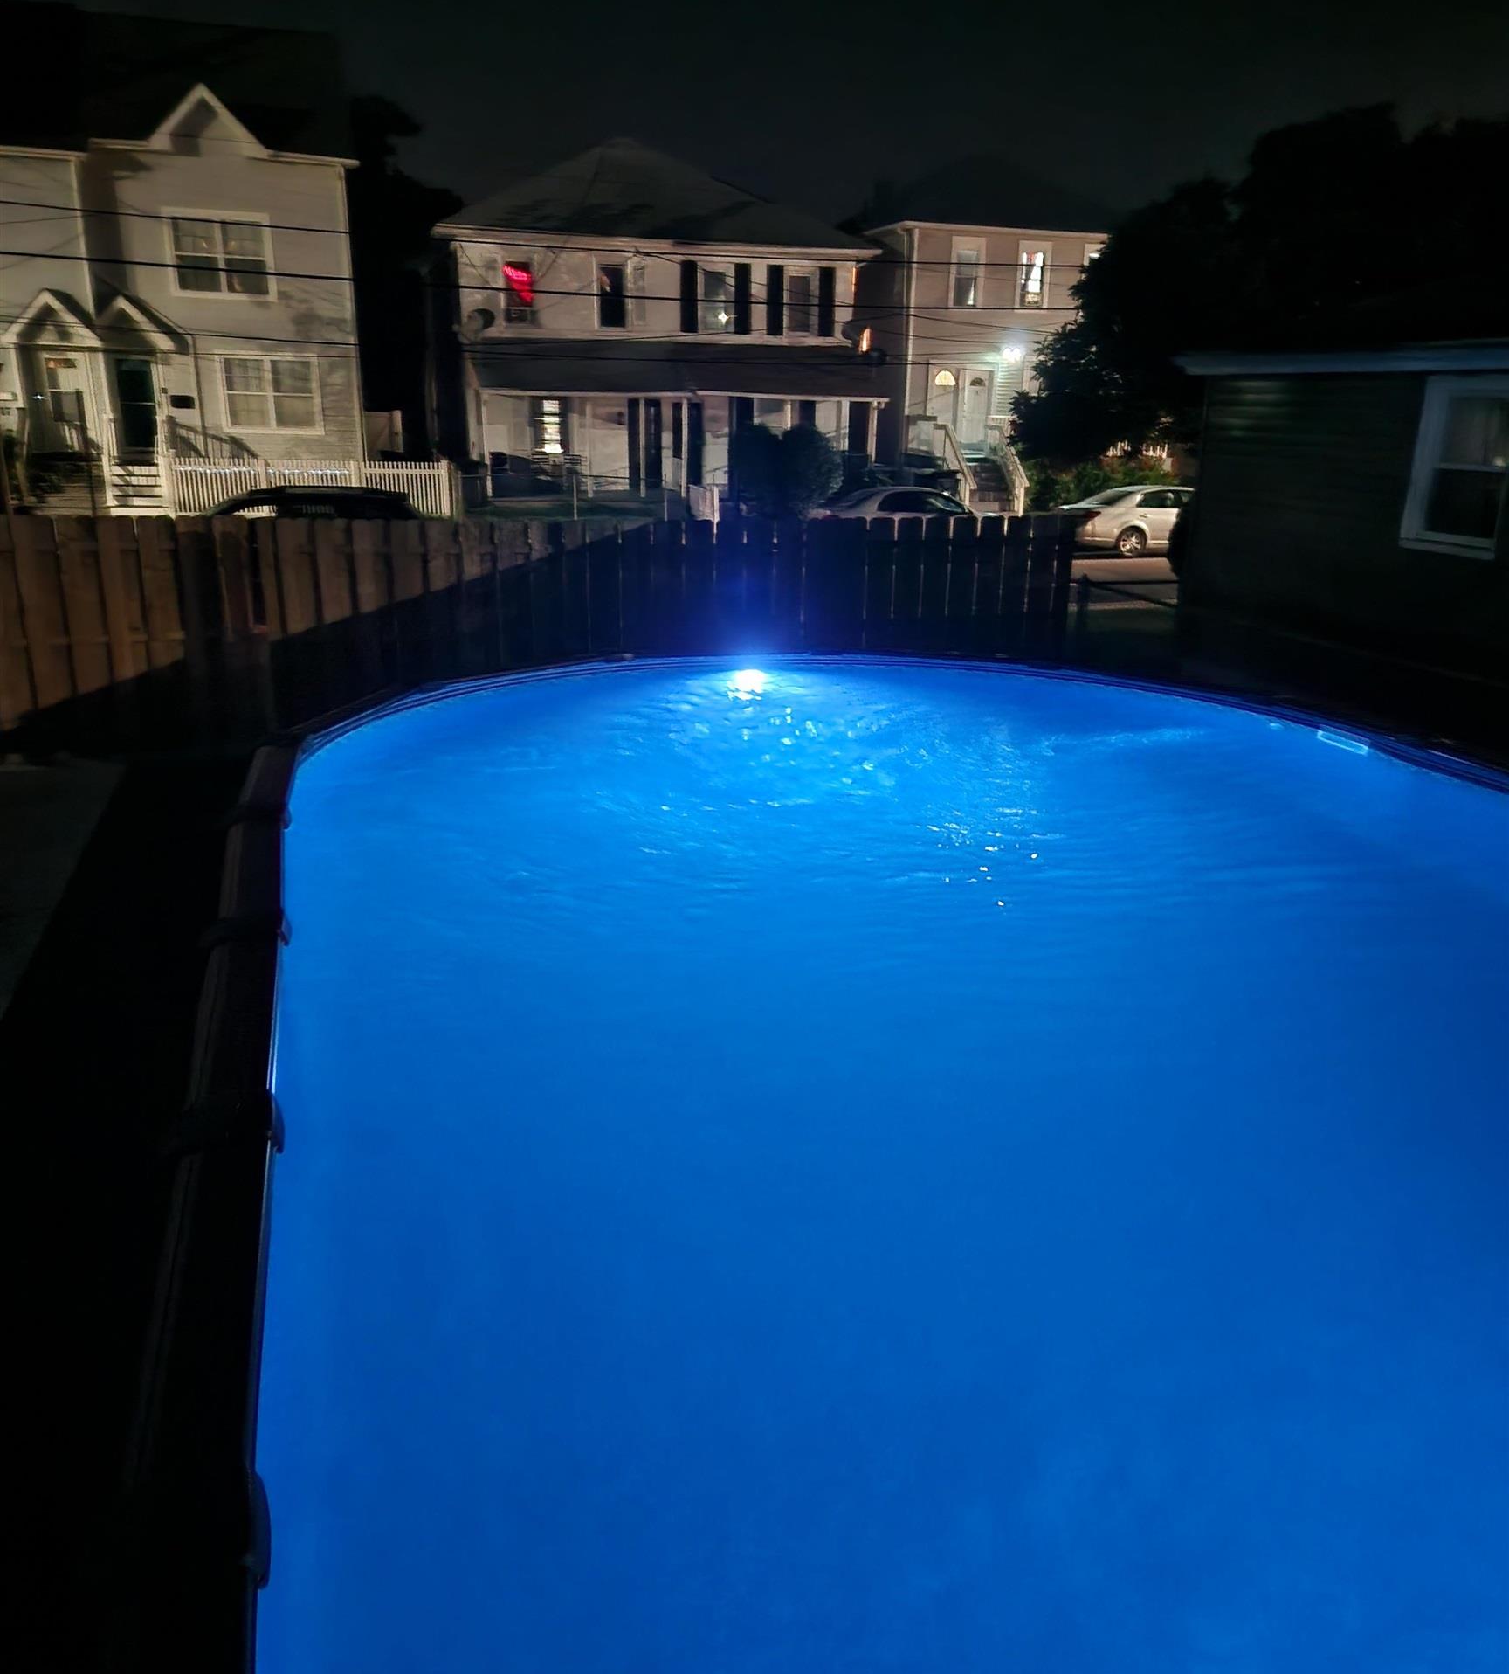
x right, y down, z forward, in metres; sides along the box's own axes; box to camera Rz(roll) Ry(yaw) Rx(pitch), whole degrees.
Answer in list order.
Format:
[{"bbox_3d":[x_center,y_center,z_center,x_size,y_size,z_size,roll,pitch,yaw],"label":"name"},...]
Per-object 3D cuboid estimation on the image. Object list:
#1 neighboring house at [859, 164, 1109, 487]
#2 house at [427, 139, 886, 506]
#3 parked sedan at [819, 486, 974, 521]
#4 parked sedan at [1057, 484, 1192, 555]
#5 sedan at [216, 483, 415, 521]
[{"bbox_3d":[6.407,-15.907,41.854,8.240,9.480,11.560,-5,19,-17],"label":"neighboring house"},{"bbox_3d":[-3.166,-13.542,34.922,10.750,8.690,12.260,-5,19,-17],"label":"house"},{"bbox_3d":[3.144,-6.749,28.722,4.650,1.440,1.780,-5,19,-17],"label":"parked sedan"},{"bbox_3d":[9.260,-7.283,30.620,4.900,1.480,1.830,-5,19,-17],"label":"parked sedan"},{"bbox_3d":[-8.608,-5.835,25.209,4.750,1.500,1.800,-5,19,-17],"label":"sedan"}]

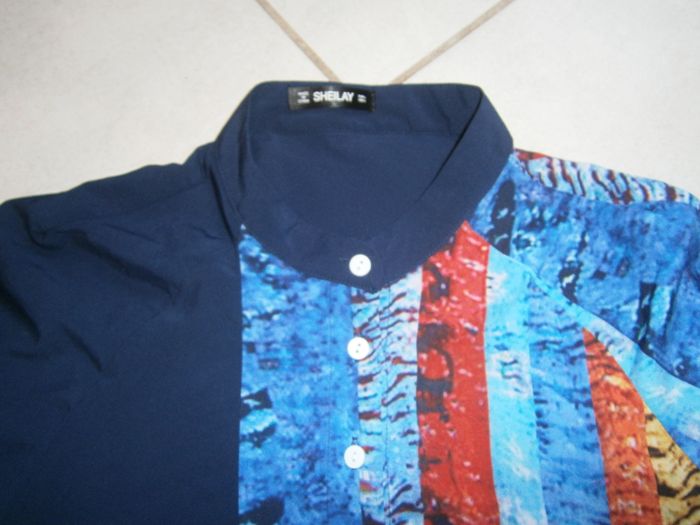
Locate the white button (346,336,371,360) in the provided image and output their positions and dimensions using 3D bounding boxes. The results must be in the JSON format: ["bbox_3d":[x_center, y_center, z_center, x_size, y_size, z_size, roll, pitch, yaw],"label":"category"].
[{"bbox_3d":[0.004,0.044,0.271,0.011,0.003,0.011,0,72,0],"label":"white button"}]

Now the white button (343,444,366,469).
[{"bbox_3d":[0.002,0.095,0.258,0.011,0.003,0.011,0,72,0],"label":"white button"}]

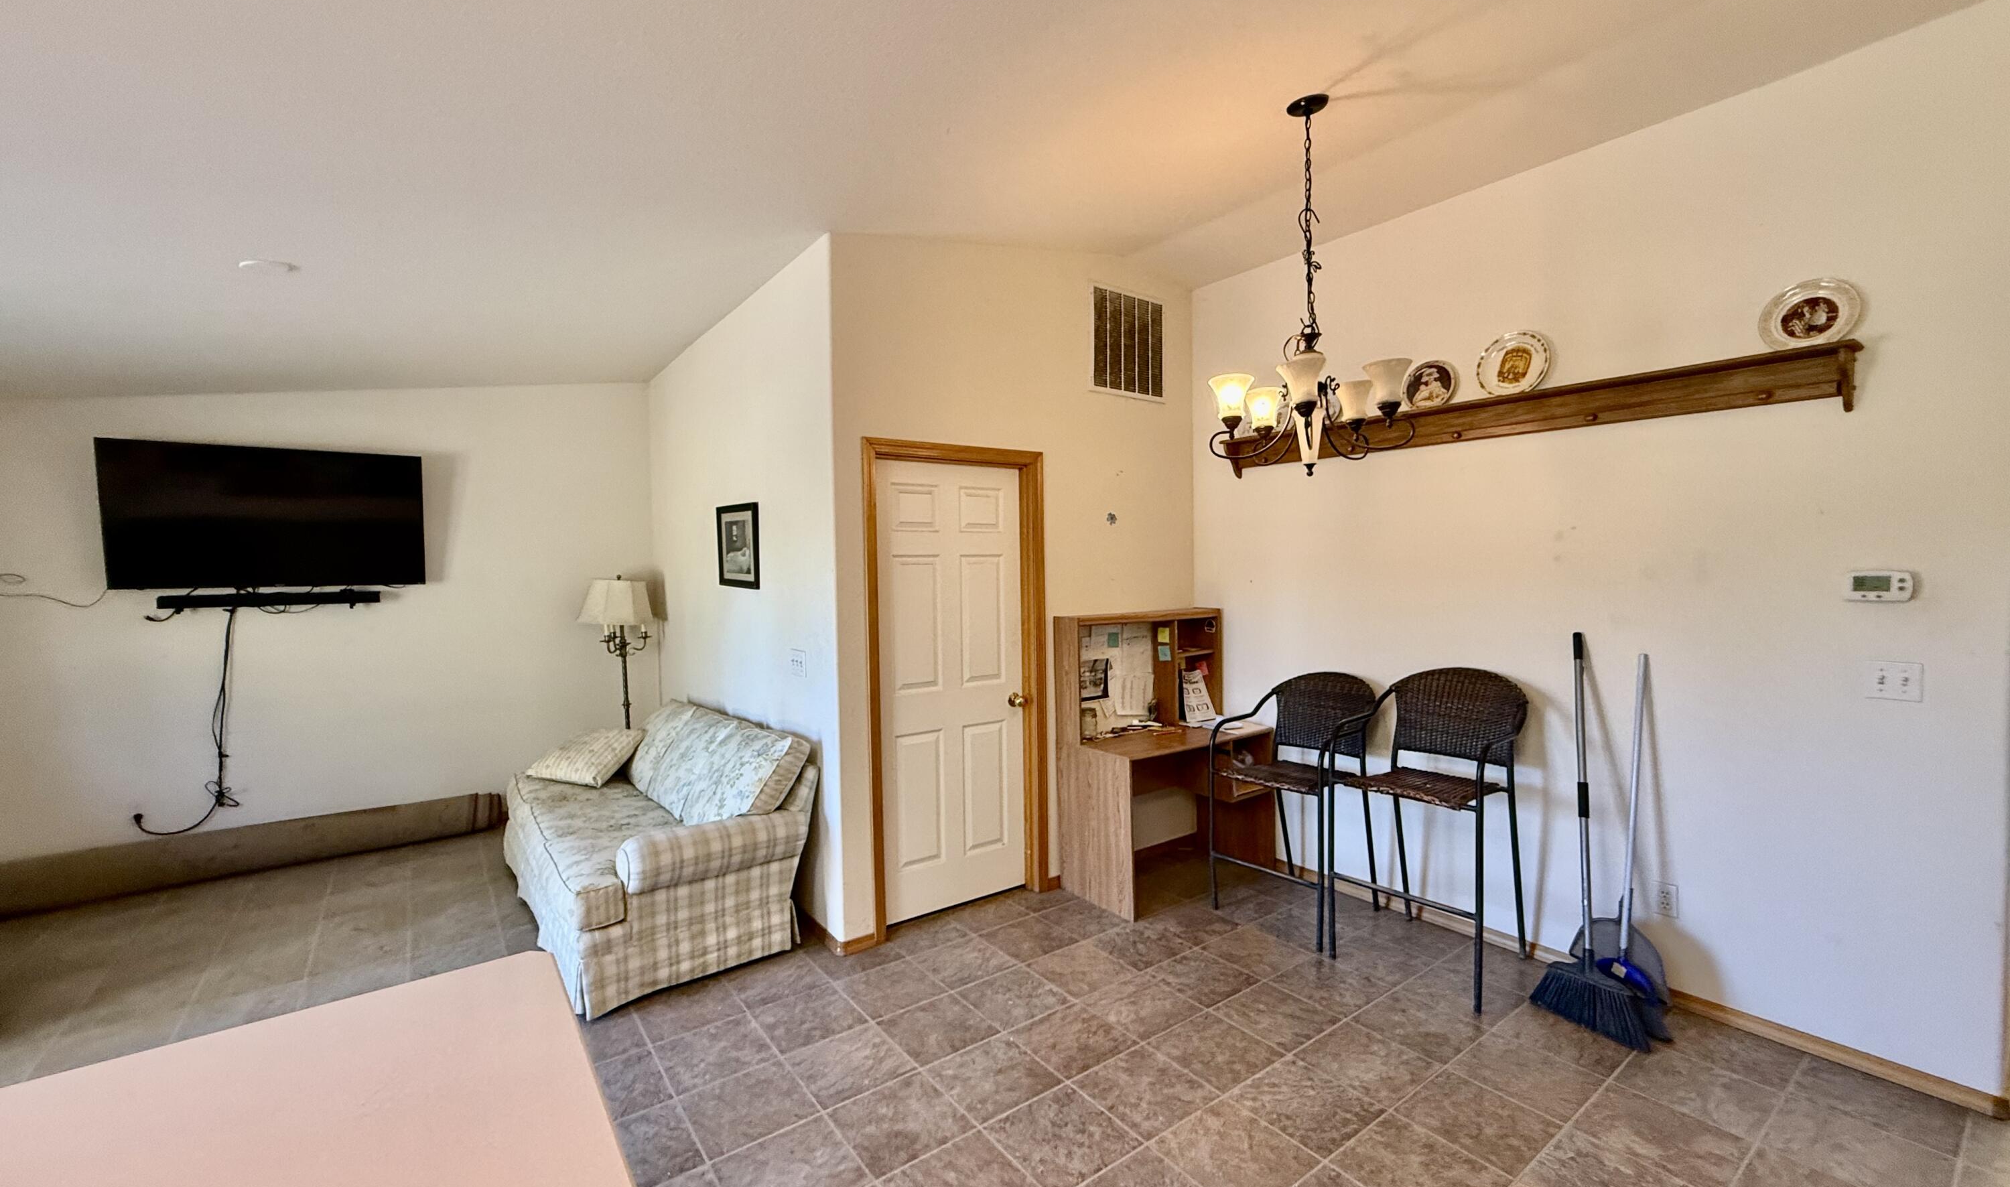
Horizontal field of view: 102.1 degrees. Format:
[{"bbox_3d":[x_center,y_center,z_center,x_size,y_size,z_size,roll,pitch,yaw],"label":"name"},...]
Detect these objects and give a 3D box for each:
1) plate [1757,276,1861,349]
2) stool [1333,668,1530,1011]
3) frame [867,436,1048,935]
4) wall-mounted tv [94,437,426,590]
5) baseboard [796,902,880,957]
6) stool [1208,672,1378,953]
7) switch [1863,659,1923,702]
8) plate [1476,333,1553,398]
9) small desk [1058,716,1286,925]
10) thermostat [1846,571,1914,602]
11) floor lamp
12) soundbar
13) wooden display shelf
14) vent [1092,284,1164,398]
[{"bbox_3d":[2.452,-0.847,2.482,0.027,0.228,0.228,9,-4,-36],"label":"plate"},{"bbox_3d":[1.686,0.877,3.176,0.620,1.142,0.565,-2,3,-39],"label":"stool"},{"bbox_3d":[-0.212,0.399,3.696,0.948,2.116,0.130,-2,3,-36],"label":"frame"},{"bbox_3d":[-3.984,-0.412,4.451,1.308,0.754,0.075,-3,11,-36],"label":"wall-mounted tv"},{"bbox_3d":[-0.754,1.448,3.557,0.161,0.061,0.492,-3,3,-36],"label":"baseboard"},{"bbox_3d":[1.329,0.902,3.641,0.605,1.070,0.555,-2,3,-37],"label":"stool"},{"bbox_3d":[2.637,0.262,2.415,0.013,0.114,0.117,-3,3,-36],"label":"switch"},{"bbox_3d":[1.986,-0.892,3.182,0.033,0.260,0.262,12,-6,-36],"label":"plate"},{"bbox_3d":[0.822,1.065,4.080,1.025,0.728,0.515,-3,3,-36],"label":"small desk"},{"bbox_3d":[2.609,-0.019,2.425,0.030,0.090,0.136,-3,3,-36],"label":"thermostat"},{"bbox_3d":[-2.402,0.661,5.137,0.430,1.552,0.430,-2,3,-36],"label":"floor lamp"},{"bbox_3d":[-4.018,0.037,4.478,0.915,0.062,0.090,-2,3,-36],"label":"soundbar"},{"bbox_3d":[1.851,-0.670,3.337,0.131,0.198,2.298,-3,3,-36],"label":"wooden display shelf"},{"bbox_3d":[0.649,-1.291,4.229,0.550,0.548,0.028,-2,3,-36],"label":"vent"}]

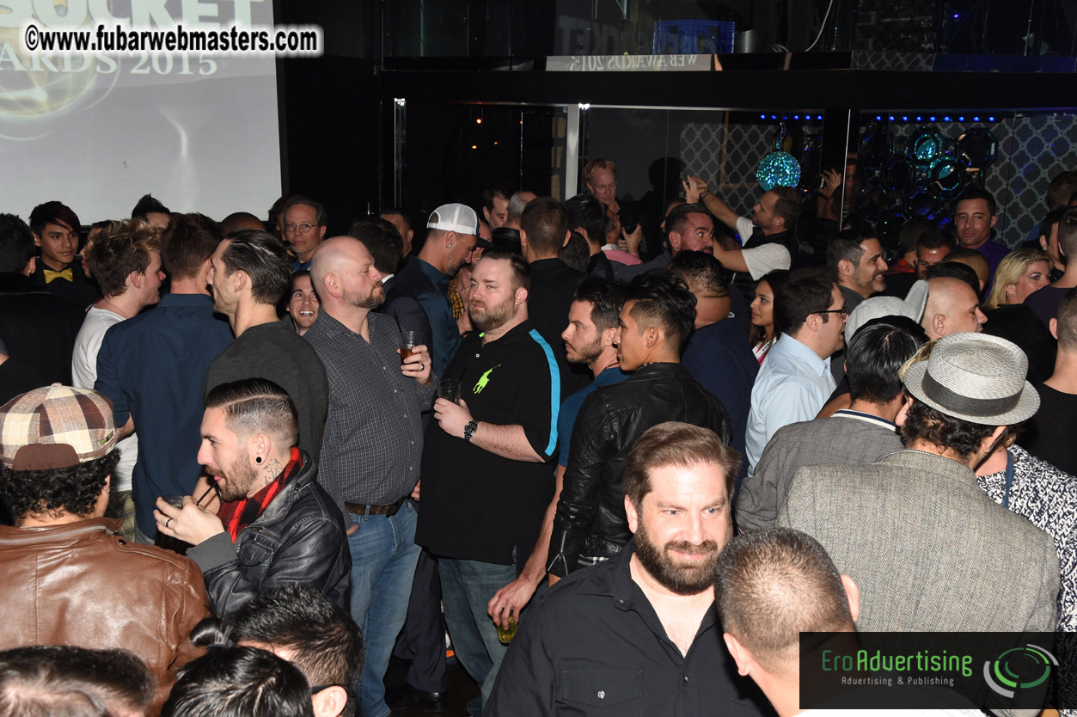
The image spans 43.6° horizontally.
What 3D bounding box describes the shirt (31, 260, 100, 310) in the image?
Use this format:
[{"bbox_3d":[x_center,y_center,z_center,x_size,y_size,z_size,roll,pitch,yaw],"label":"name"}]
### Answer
[{"bbox_3d":[-1.845,-0.031,5.301,0.500,0.720,0.280,-3,14,-17],"label":"shirt"}]

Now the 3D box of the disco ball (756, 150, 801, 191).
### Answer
[{"bbox_3d":[1.411,-1.093,7.900,0.262,0.262,0.262,1,12,0],"label":"disco ball"}]

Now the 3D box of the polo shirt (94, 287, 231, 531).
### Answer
[{"bbox_3d":[-1.102,0.164,4.163,0.520,0.740,0.320,2,13,5],"label":"polo shirt"}]

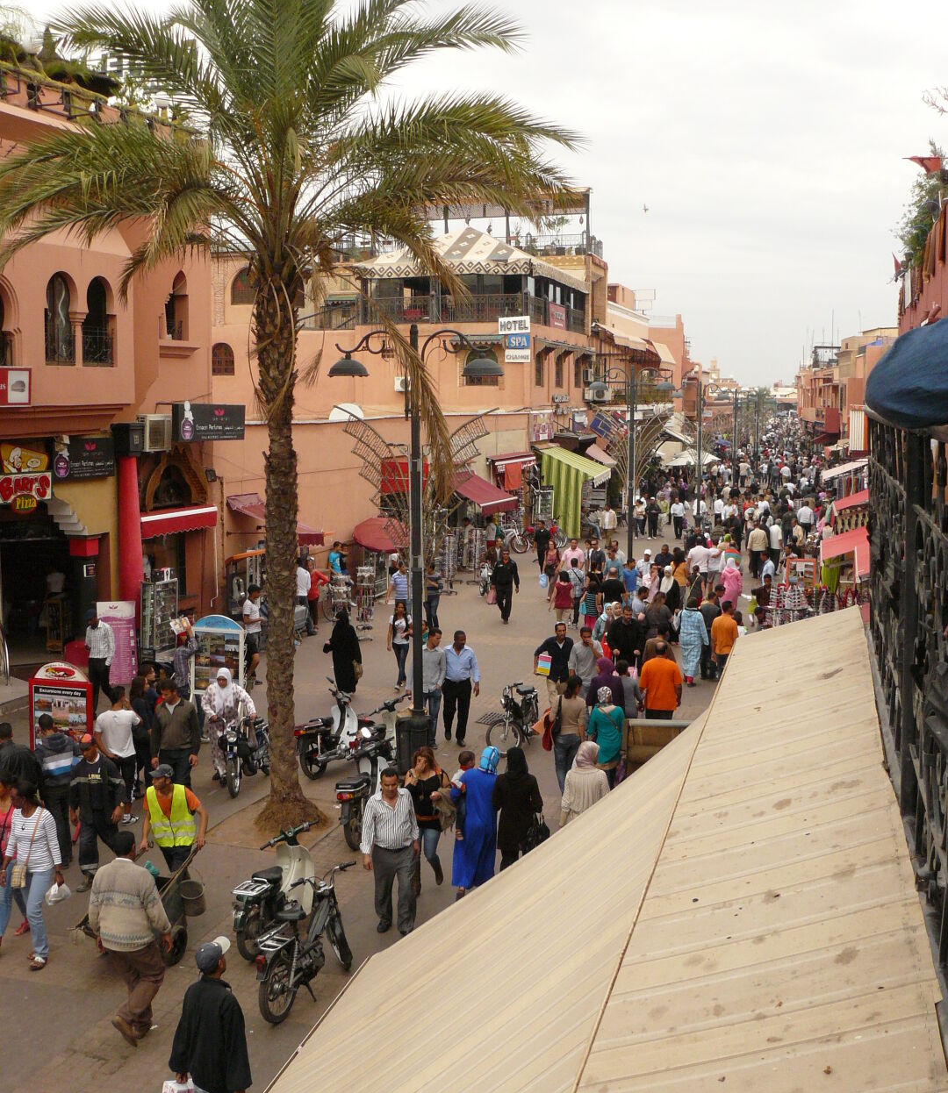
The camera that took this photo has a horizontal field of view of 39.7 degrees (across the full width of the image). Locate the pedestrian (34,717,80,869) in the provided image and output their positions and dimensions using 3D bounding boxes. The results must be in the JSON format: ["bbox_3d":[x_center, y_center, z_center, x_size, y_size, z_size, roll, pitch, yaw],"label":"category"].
[{"bbox_3d":[-4.898,2.818,15.431,0.520,1.730,0.380,-1,6,-6],"label":"pedestrian"}]

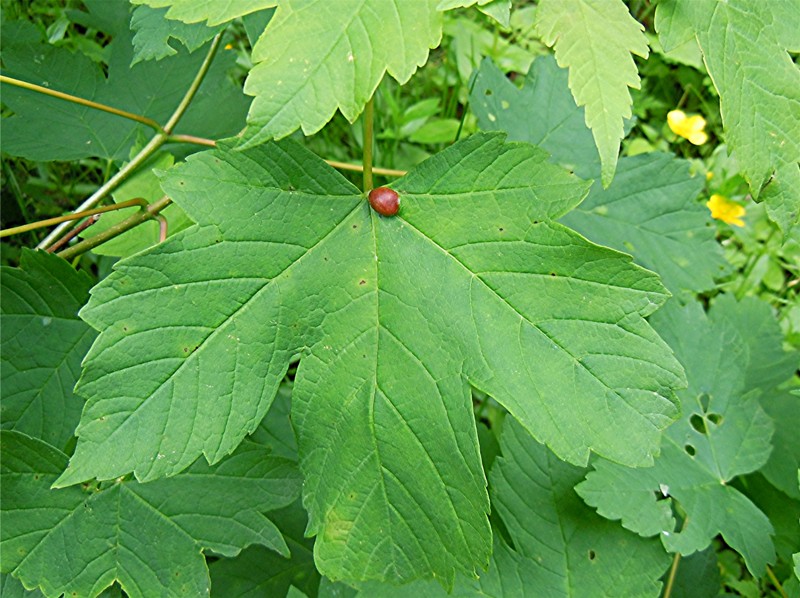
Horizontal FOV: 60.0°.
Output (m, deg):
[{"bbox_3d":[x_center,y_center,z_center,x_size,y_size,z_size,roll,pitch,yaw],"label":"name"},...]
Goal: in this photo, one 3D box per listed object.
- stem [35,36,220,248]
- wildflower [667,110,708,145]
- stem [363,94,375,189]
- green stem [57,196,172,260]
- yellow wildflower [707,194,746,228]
[{"bbox_3d":[-0.115,-0.064,0.300,0.014,0.124,0.008,44,9,0],"label":"stem"},{"bbox_3d":[0.176,-0.105,0.425,0.025,0.012,0.024,29,45,0],"label":"wildflower"},{"bbox_3d":[-0.011,-0.058,0.255,0.004,0.004,0.039,-1,68,0],"label":"stem"},{"bbox_3d":[-0.115,-0.028,0.278,0.056,0.007,0.005,-22,0,16],"label":"green stem"},{"bbox_3d":[0.195,-0.053,0.415,0.024,0.011,0.023,27,43,0],"label":"yellow wildflower"}]

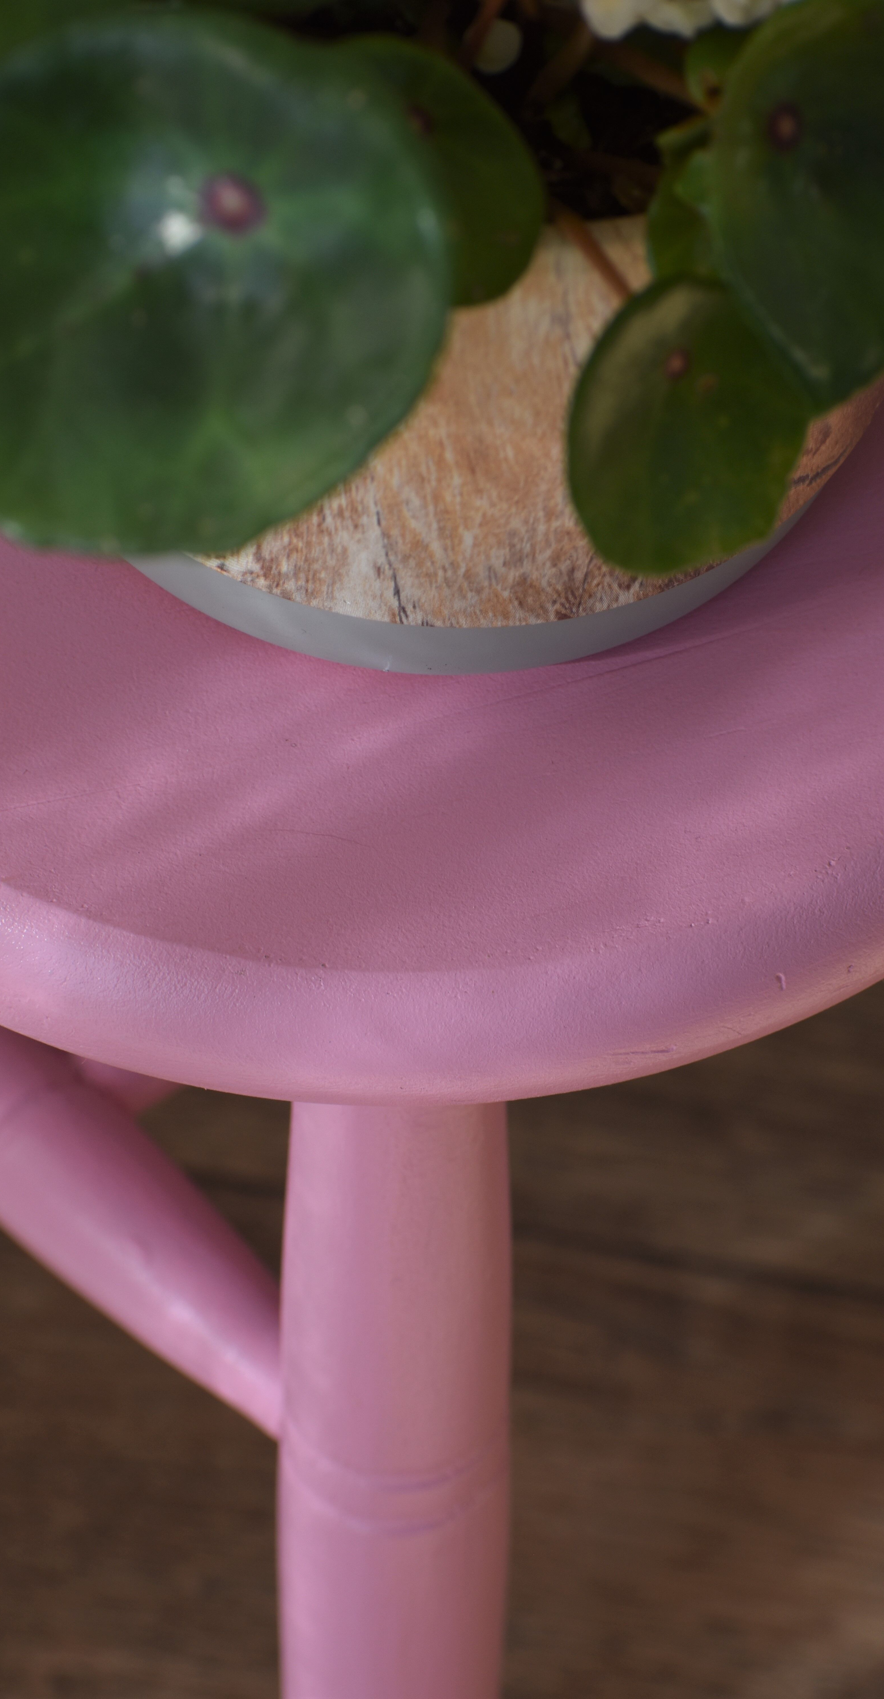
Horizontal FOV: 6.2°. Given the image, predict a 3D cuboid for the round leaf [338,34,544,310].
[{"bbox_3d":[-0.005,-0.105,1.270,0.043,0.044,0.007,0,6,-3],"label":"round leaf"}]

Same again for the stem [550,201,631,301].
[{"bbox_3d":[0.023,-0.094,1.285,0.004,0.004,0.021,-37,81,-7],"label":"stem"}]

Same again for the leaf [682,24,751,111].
[{"bbox_3d":[0.044,-0.124,1.300,0.015,0.015,0.004,1,9,6],"label":"leaf"}]

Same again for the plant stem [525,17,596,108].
[{"bbox_3d":[0.019,-0.128,1.335,0.004,0.019,0.004,42,18,11],"label":"plant stem"}]

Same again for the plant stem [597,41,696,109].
[{"bbox_3d":[0.033,-0.125,1.325,0.021,0.004,0.004,31,76,17],"label":"plant stem"}]

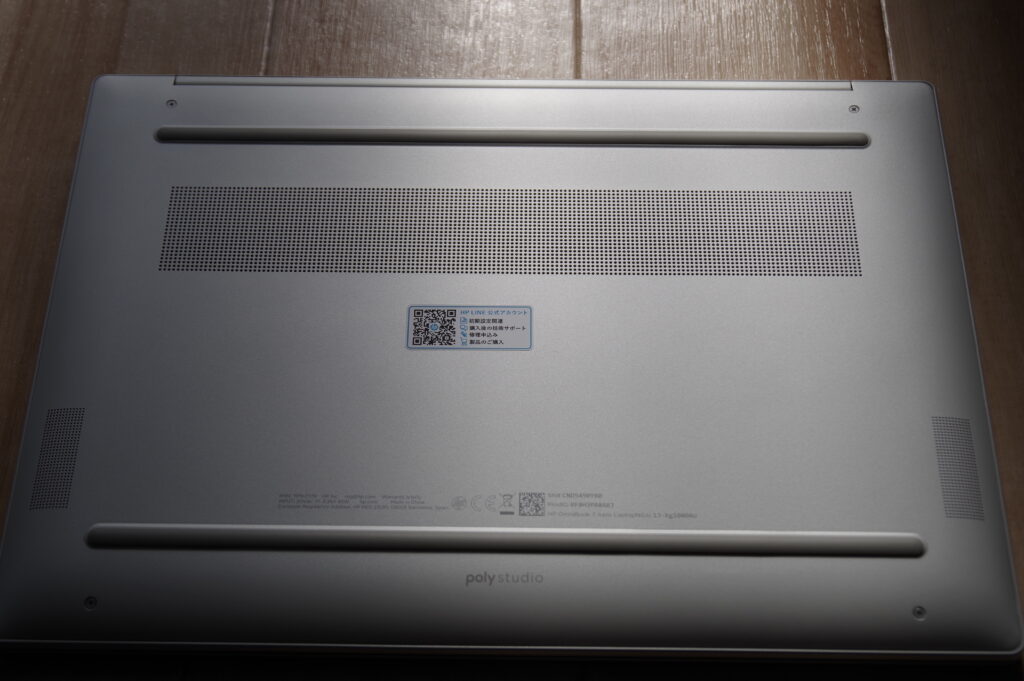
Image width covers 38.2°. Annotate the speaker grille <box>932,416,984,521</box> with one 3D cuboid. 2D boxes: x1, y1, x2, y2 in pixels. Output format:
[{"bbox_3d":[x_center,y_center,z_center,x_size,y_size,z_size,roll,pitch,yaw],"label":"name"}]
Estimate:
[{"bbox_3d":[0.132,0.038,0.439,0.012,0.002,0.034,4,58,-5],"label":"speaker grille"}]

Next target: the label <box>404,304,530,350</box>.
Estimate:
[{"bbox_3d":[-0.013,-0.004,0.465,0.039,0.001,0.016,1,58,1],"label":"label"}]

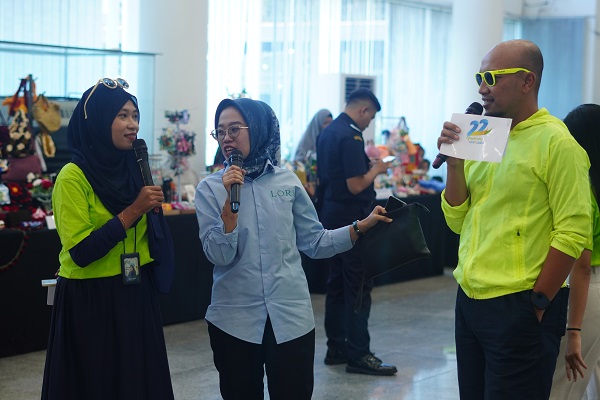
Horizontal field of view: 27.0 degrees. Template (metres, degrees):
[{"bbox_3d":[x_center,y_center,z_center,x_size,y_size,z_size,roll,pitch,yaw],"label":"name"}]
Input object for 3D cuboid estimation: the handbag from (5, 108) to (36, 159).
[{"bbox_3d":[-1.863,-0.442,8.300,0.210,0.320,0.100,-1,4,-23],"label":"handbag"}]

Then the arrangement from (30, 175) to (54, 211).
[{"bbox_3d":[-1.710,-0.040,8.300,0.190,0.270,0.170,-1,4,-23],"label":"arrangement"}]

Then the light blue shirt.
[{"bbox_3d":[-0.099,0.197,4.680,0.580,0.680,0.340,1,4,0],"label":"light blue shirt"}]

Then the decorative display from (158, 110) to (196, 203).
[{"bbox_3d":[-0.941,-0.334,9.600,0.290,0.700,0.280,-1,4,-18],"label":"decorative display"}]

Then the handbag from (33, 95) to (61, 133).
[{"bbox_3d":[-1.724,-0.588,8.500,0.190,0.250,0.100,-1,4,-23],"label":"handbag"}]

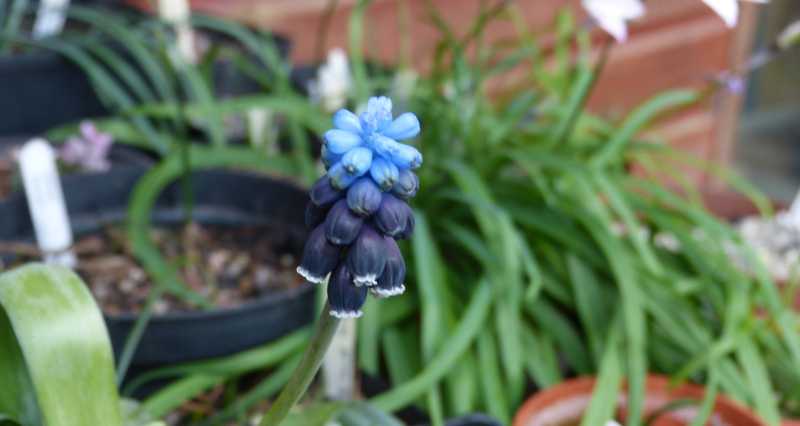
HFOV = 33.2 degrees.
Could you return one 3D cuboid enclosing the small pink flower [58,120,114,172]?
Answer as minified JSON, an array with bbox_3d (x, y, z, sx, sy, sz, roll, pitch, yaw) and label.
[{"bbox_3d":[-0.157,-0.034,0.670,0.028,0.022,0.024,6,20,0],"label":"small pink flower"}]

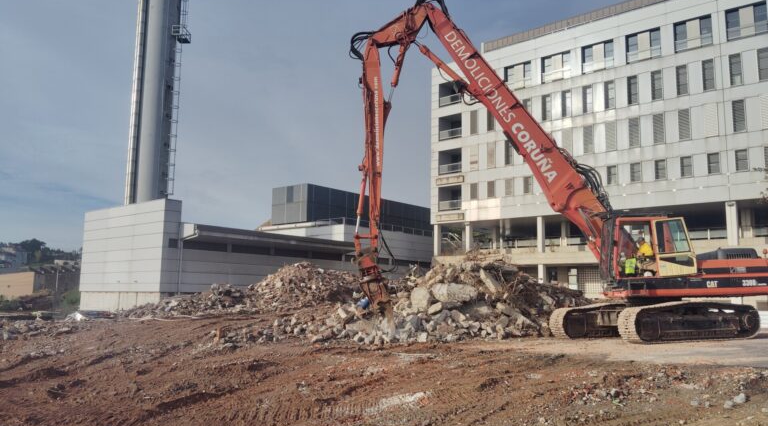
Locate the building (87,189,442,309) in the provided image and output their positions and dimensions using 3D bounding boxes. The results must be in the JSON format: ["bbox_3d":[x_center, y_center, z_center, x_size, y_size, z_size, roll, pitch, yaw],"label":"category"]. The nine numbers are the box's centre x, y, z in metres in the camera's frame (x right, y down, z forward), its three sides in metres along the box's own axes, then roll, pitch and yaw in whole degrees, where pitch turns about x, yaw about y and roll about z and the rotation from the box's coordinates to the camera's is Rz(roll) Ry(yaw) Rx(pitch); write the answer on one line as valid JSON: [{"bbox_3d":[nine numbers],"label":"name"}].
[{"bbox_3d":[-10.366,4.740,80.759,16.200,16.080,49.620,-6,-10,40],"label":"building"}]

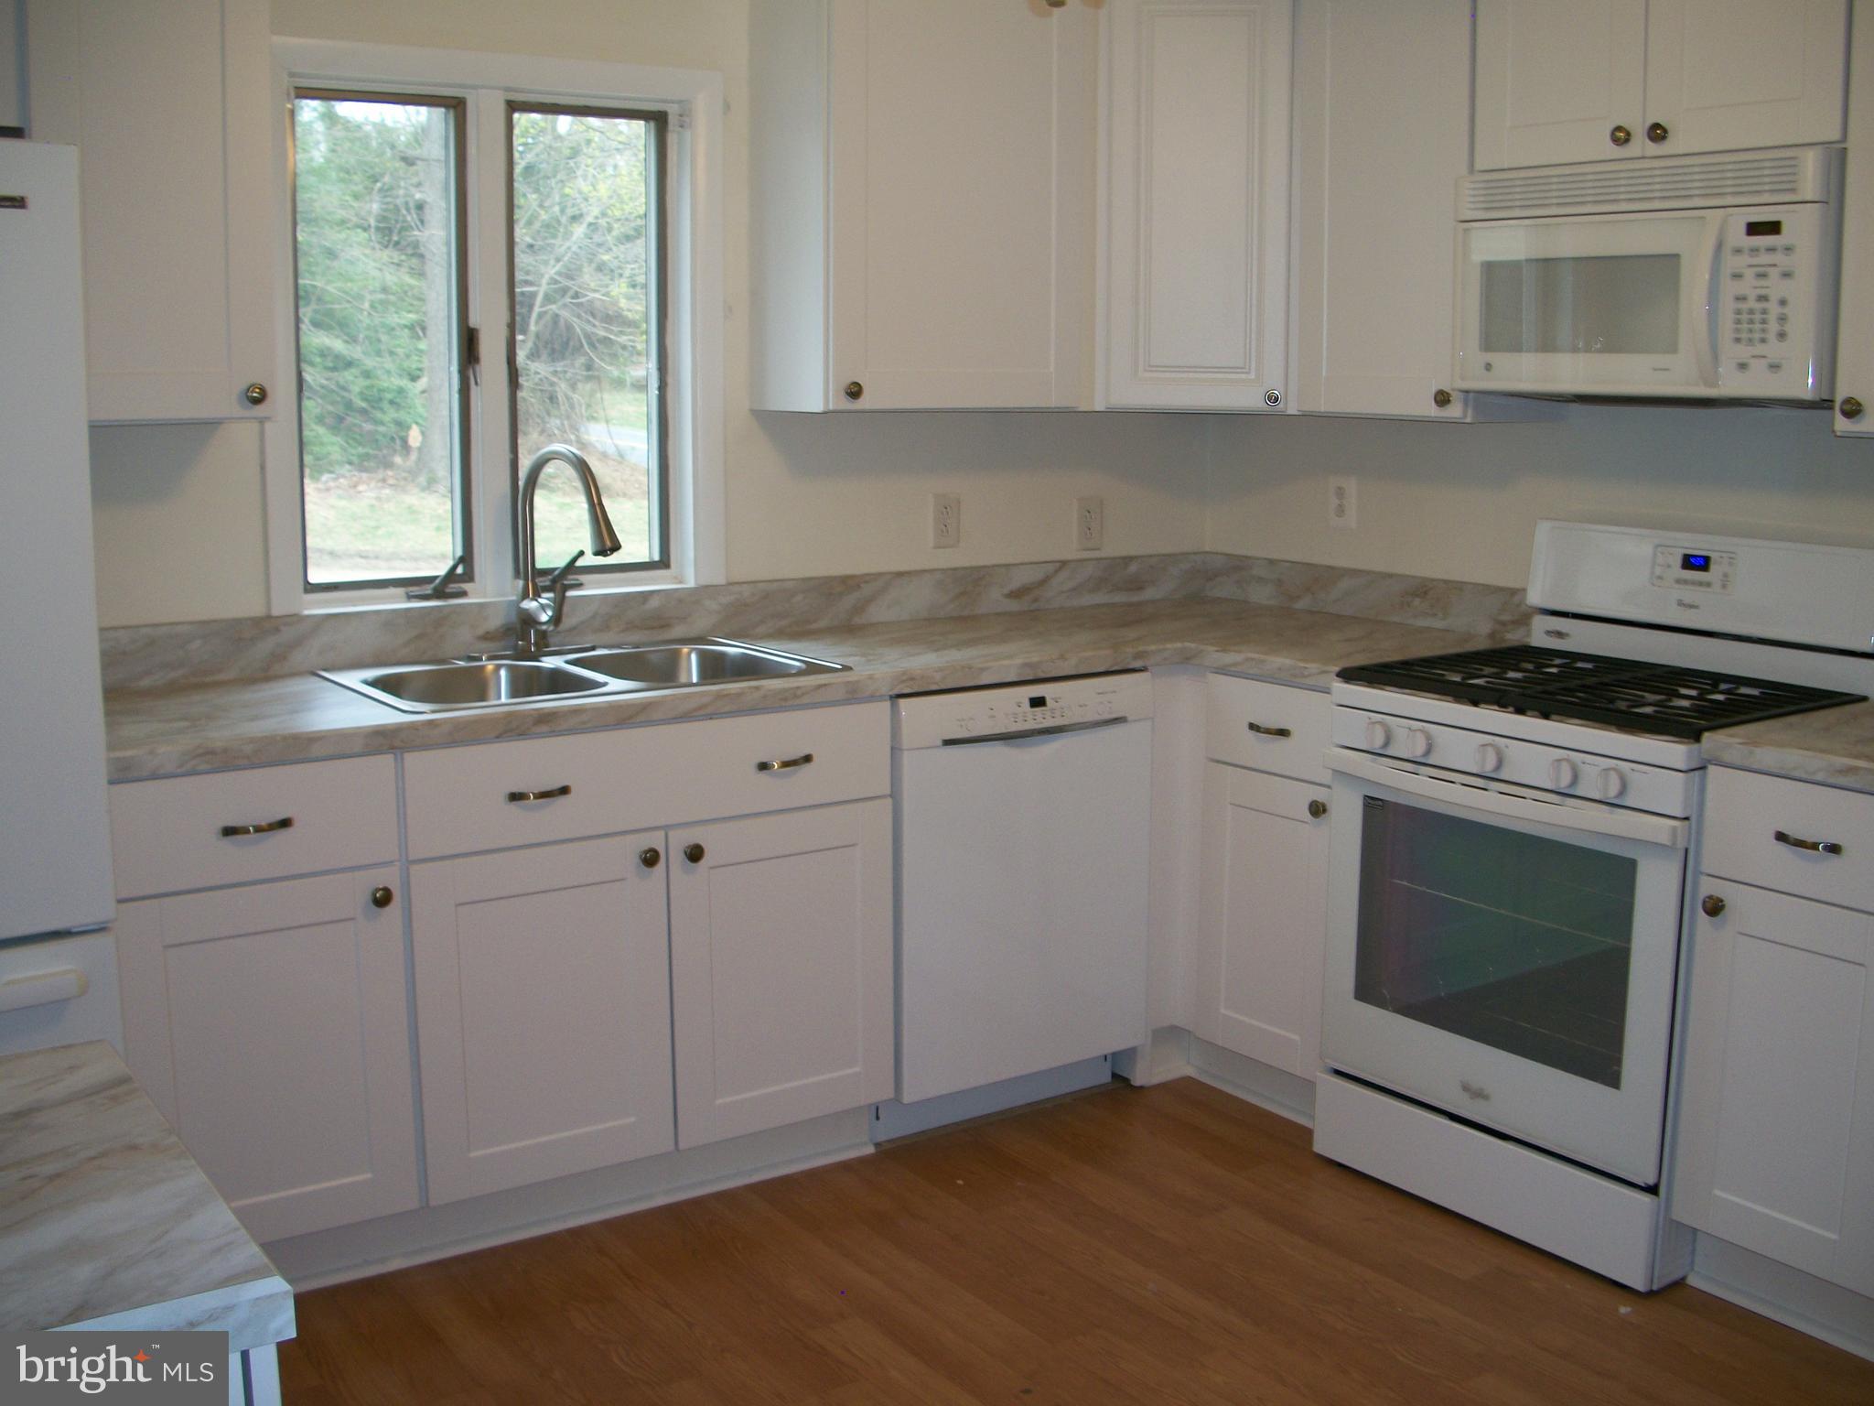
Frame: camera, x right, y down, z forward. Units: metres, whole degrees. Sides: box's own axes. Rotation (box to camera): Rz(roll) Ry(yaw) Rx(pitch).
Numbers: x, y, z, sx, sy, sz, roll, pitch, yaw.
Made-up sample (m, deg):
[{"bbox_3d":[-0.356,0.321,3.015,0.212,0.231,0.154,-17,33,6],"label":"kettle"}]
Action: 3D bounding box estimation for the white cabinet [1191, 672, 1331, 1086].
[{"bbox_3d":[0.882,0.307,3.793,0.600,0.755,0.378,-6,11,-34],"label":"white cabinet"}]

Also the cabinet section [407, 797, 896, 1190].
[{"bbox_3d":[-0.627,0.457,3.507,0.912,0.578,0.600,-6,11,-34],"label":"cabinet section"}]

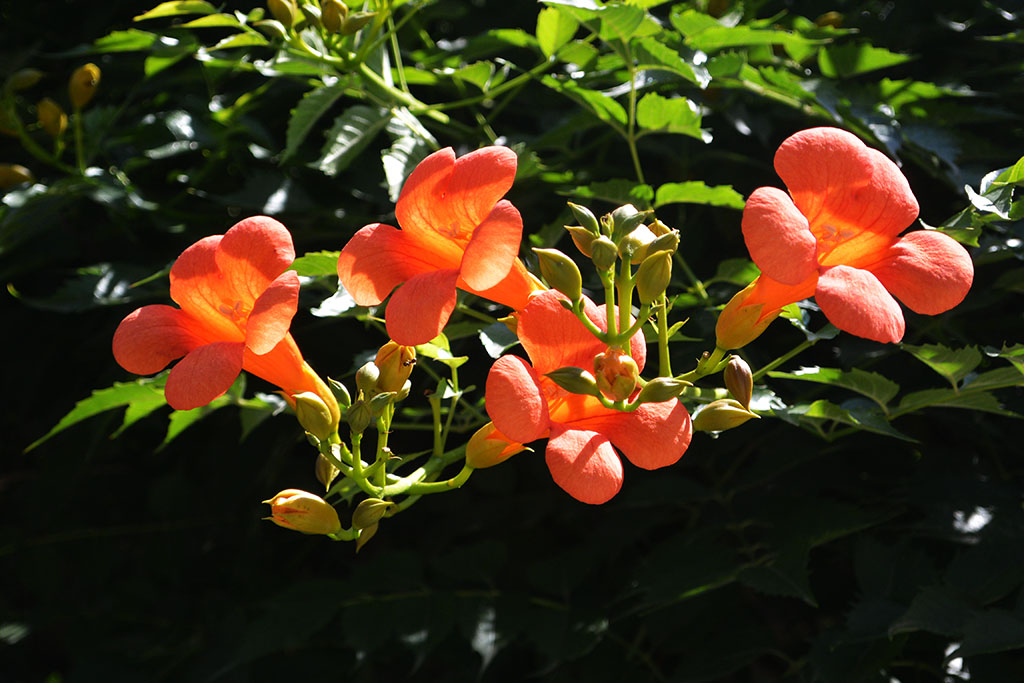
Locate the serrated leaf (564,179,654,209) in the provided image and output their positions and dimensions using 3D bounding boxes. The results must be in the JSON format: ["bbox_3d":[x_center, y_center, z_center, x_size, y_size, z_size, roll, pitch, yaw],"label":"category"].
[{"bbox_3d":[0.040,-0.061,0.950,0.038,0.011,0.028,0,18,-18],"label":"serrated leaf"}]

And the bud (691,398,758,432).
[{"bbox_3d":[0.080,0.028,0.860,0.025,0.012,0.012,-12,1,6],"label":"bud"}]

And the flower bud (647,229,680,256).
[{"bbox_3d":[0.052,-0.034,0.790,0.013,0.007,0.007,-32,0,12],"label":"flower bud"}]

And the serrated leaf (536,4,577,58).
[{"bbox_3d":[0.019,-0.131,0.980,0.018,0.025,0.008,2,34,-2],"label":"serrated leaf"}]

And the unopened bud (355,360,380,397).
[{"bbox_3d":[-0.050,0.013,0.790,0.009,0.013,0.009,3,-15,0],"label":"unopened bud"}]

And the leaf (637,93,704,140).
[{"bbox_3d":[0.067,-0.095,0.970,0.031,0.012,0.022,6,26,18],"label":"leaf"}]

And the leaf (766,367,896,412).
[{"bbox_3d":[0.120,0.018,0.860,0.050,0.009,0.022,4,26,-11],"label":"leaf"}]

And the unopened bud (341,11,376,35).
[{"bbox_3d":[-0.061,-0.127,0.920,0.017,0.008,0.008,-30,0,3],"label":"unopened bud"}]

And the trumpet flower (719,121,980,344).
[{"bbox_3d":[0.102,-0.026,0.765,0.077,0.074,0.070,-4,-19,-38],"label":"trumpet flower"}]

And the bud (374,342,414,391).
[{"bbox_3d":[-0.042,0.009,0.840,0.013,0.020,0.013,9,6,0],"label":"bud"}]

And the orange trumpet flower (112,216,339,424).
[{"bbox_3d":[-0.095,0.003,0.860,0.075,0.073,0.075,0,-30,40],"label":"orange trumpet flower"}]

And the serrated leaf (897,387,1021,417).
[{"bbox_3d":[0.170,0.023,0.880,0.047,0.009,0.027,6,6,15],"label":"serrated leaf"}]

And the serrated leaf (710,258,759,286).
[{"bbox_3d":[0.089,-0.028,0.910,0.028,0.008,0.019,1,27,1],"label":"serrated leaf"}]

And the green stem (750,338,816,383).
[{"bbox_3d":[0.103,0.007,0.870,0.029,0.004,0.004,-31,0,-6],"label":"green stem"}]

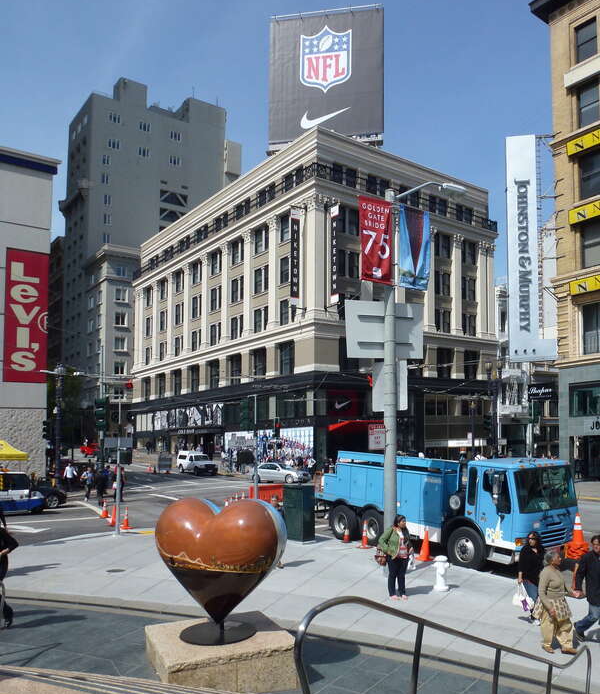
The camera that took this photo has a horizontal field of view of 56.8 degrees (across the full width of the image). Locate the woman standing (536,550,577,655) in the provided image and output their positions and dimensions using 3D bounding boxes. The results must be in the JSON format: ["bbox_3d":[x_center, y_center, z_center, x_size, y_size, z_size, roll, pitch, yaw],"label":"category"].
[{"bbox_3d":[3.792,3.777,8.200,0.550,1.550,0.580,-6,-9,36],"label":"woman standing"}]

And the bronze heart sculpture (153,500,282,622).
[{"bbox_3d":[-0.975,2.605,6.800,1.760,1.510,0.880,-4,-8,25],"label":"bronze heart sculpture"}]

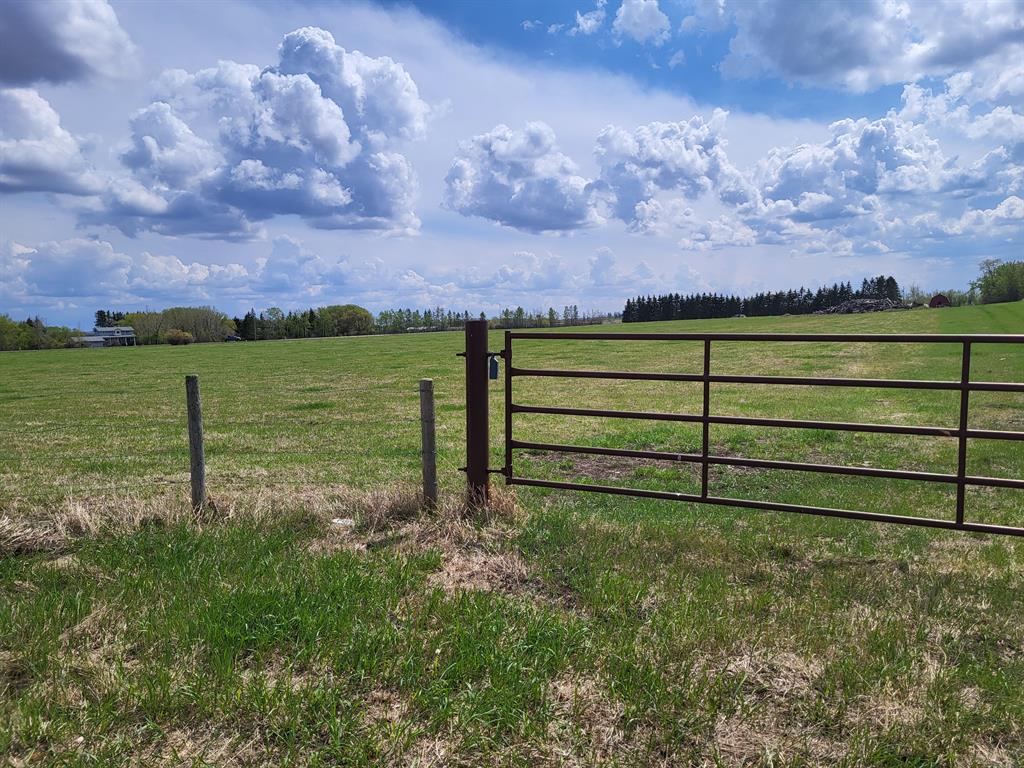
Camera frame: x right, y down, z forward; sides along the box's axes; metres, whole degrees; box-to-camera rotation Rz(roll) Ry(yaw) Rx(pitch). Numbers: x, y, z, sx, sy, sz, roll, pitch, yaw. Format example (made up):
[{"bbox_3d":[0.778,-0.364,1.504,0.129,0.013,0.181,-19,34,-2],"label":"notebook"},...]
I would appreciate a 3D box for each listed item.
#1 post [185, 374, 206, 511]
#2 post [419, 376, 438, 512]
[{"bbox_3d":[-2.734,0.519,6.648,0.112,1.174,0.112,-1,4,0],"label":"post"},{"bbox_3d":[-0.724,0.526,6.649,0.112,1.133,0.112,-1,4,0],"label":"post"}]

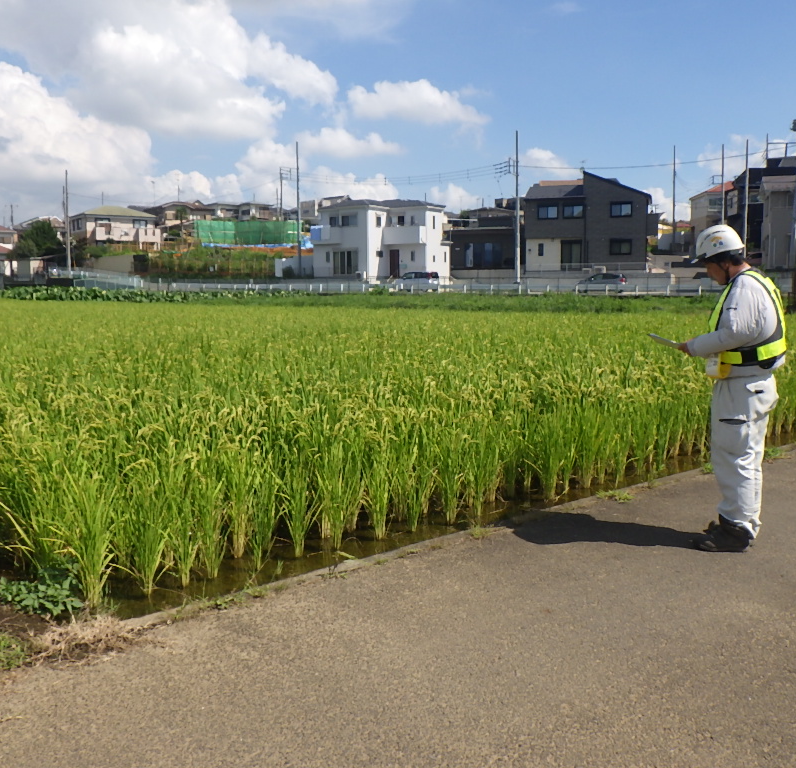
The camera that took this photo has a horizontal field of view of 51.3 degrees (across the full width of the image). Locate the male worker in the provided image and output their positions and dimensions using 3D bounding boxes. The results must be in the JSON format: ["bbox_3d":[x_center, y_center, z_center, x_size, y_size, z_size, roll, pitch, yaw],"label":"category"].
[{"bbox_3d":[1.756,0.024,4.360,0.530,1.720,0.500,1,8,14],"label":"male worker"}]

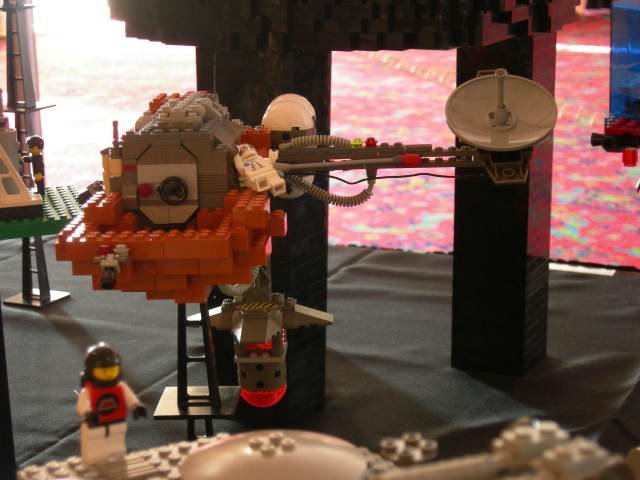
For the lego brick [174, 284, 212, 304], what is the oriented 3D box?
[{"bbox_3d":[-0.066,0.023,0.717,0.016,0.011,0.032,-1,13,3],"label":"lego brick"}]

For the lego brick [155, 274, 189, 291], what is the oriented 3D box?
[{"bbox_3d":[-0.075,0.017,0.702,0.016,0.011,0.019,-1,13,3],"label":"lego brick"}]

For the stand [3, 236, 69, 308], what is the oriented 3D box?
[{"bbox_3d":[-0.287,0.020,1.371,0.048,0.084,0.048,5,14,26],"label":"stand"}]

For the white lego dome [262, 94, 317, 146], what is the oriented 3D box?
[{"bbox_3d":[-0.018,-0.072,0.812,0.032,0.029,0.032,-1,13,3],"label":"white lego dome"}]

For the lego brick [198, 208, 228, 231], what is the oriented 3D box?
[{"bbox_3d":[-0.057,-0.012,0.741,0.016,0.011,0.013,-1,13,3],"label":"lego brick"}]

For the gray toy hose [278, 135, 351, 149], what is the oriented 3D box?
[{"bbox_3d":[-0.003,-0.057,0.789,0.041,0.008,0.007,-1,13,0],"label":"gray toy hose"}]

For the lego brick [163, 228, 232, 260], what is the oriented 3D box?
[{"bbox_3d":[-0.061,0.002,0.679,0.032,0.011,0.016,-1,13,3],"label":"lego brick"}]

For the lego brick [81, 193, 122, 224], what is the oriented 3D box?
[{"bbox_3d":[-0.114,-0.017,0.727,0.016,0.011,0.032,-1,13,3],"label":"lego brick"}]

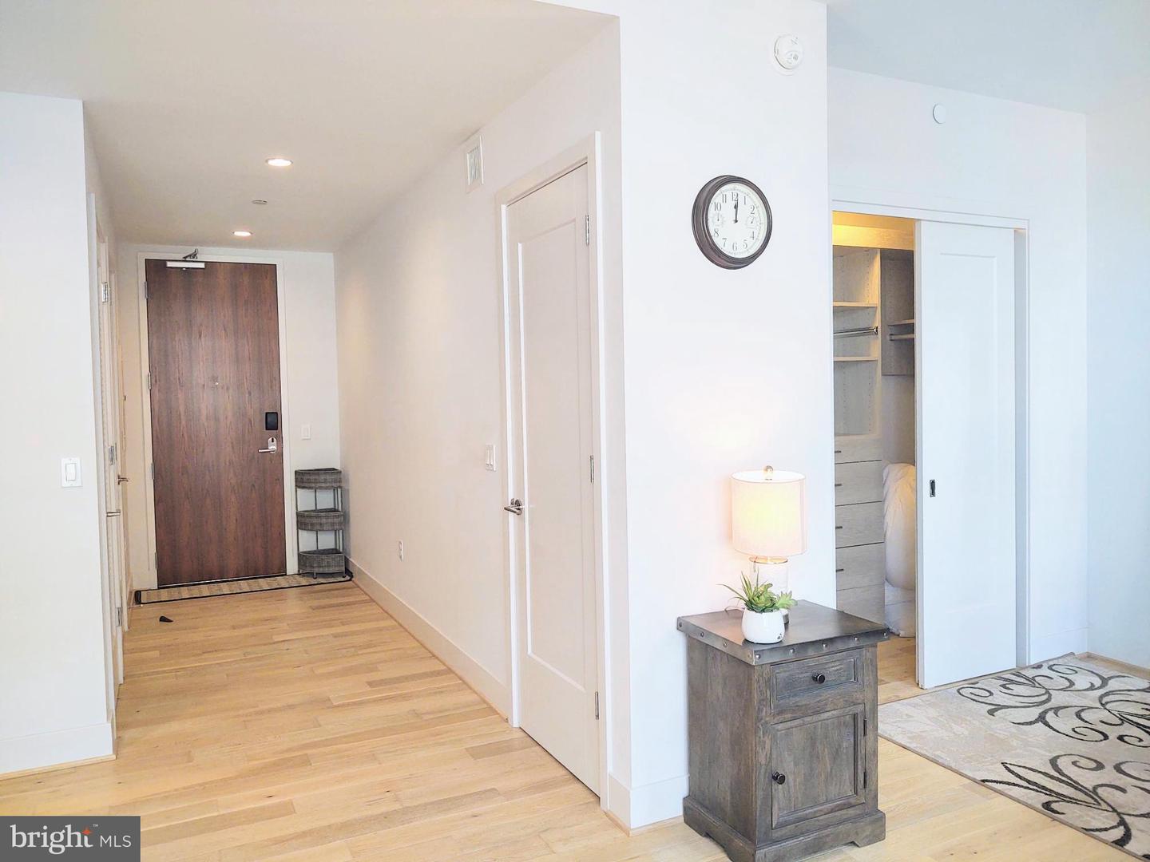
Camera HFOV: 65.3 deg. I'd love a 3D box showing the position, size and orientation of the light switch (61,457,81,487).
[{"bbox_3d":[-1.909,0.155,3.398,0.071,0.116,0.012,-2,2,-25],"label":"light switch"}]

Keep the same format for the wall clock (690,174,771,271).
[{"bbox_3d":[0.516,-0.671,2.877,0.300,0.300,0.050,-2,2,-25],"label":"wall clock"}]

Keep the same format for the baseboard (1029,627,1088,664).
[{"bbox_3d":[2.388,1.069,4.407,0.428,0.147,0.017,-2,2,-25],"label":"baseboard"}]

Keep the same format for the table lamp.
[{"bbox_3d":[0.603,0.353,2.796,0.240,0.485,0.240,-1,2,0],"label":"table lamp"}]

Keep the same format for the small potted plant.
[{"bbox_3d":[0.536,0.503,2.599,0.200,0.200,0.185,-1,2,0],"label":"small potted plant"}]

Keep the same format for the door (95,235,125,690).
[{"bbox_3d":[-2.117,0.175,4.041,0.060,2.140,0.750,-2,2,-25],"label":"door"}]

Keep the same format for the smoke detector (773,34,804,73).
[{"bbox_3d":[0.713,-1.248,2.959,0.119,0.119,0.042,-2,2,-25],"label":"smoke detector"}]

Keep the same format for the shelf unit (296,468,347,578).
[{"bbox_3d":[-1.978,0.716,6.974,0.305,0.810,0.310,-2,2,-25],"label":"shelf unit"}]

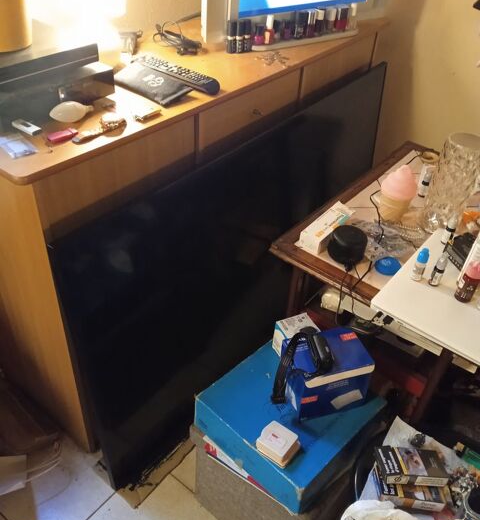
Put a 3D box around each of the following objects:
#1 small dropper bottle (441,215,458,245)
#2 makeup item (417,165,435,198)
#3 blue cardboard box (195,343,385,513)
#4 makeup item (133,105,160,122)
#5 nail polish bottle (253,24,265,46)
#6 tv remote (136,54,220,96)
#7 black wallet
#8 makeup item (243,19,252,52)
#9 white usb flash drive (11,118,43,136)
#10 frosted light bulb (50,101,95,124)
[{"bbox_3d":[0.512,-0.074,1.268,0.021,0.079,0.021,3,40,-3],"label":"small dropper bottle"},{"bbox_3d":[0.530,-0.219,1.472,0.021,0.086,0.021,3,40,-3],"label":"makeup item"},{"bbox_3d":[0.099,0.312,1.058,0.270,0.093,0.270,31,45,32],"label":"blue cardboard box"},{"bbox_3d":[-0.181,-0.285,1.023,0.029,0.010,0.056,20,40,21],"label":"makeup item"},{"bbox_3d":[0.048,-0.582,1.343,0.026,0.045,0.026,3,38,-2],"label":"nail polish bottle"},{"bbox_3d":[-0.134,-0.390,1.093,0.220,0.018,0.047,31,46,28],"label":"tv remote"},{"bbox_3d":[-0.191,-0.380,1.112,0.182,0.019,0.090,32,46,30],"label":"black wallet"},{"bbox_3d":[0.021,-0.578,1.334,0.021,0.077,0.021,3,38,-2],"label":"makeup item"},{"bbox_3d":[-0.381,-0.237,0.926,0.057,0.008,0.020,27,45,25],"label":"white usb flash drive"},{"bbox_3d":[-0.294,-0.261,0.911,0.037,0.037,0.092,31,36,27],"label":"frosted light bulb"}]

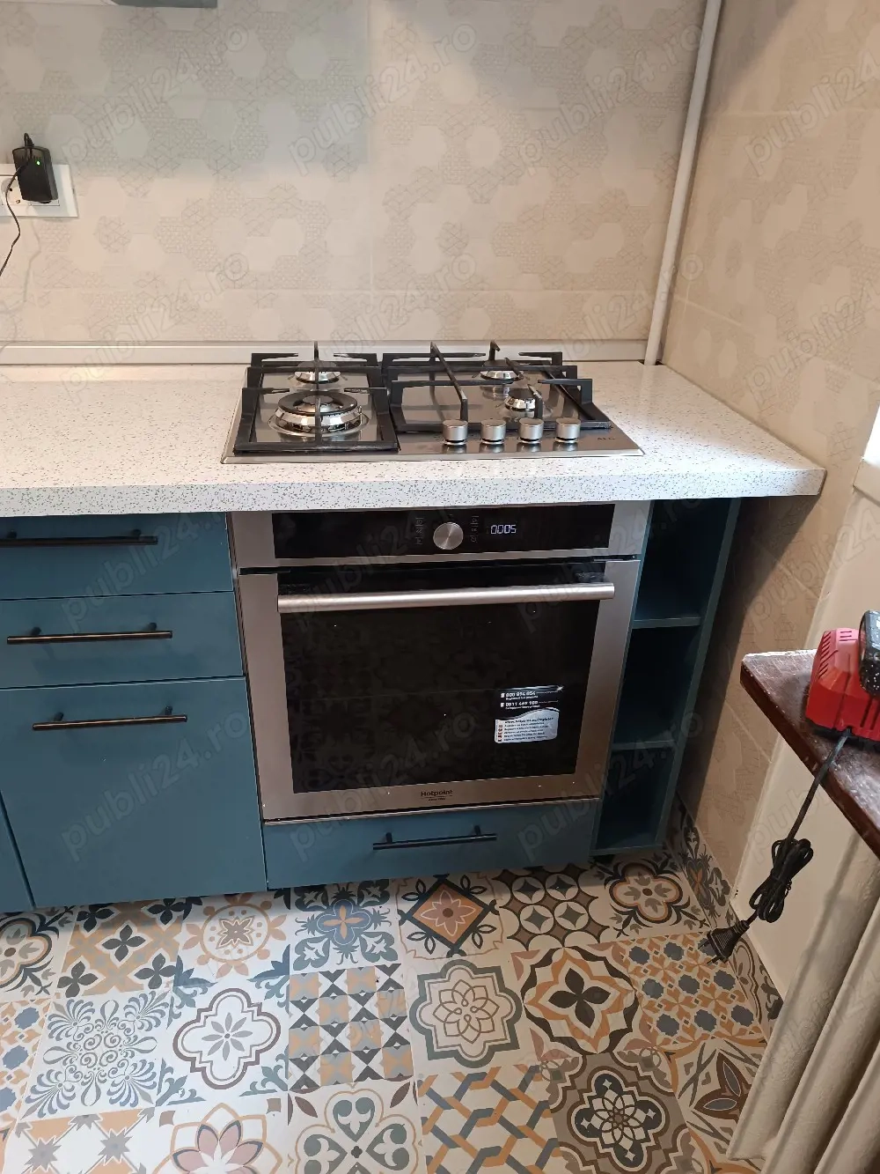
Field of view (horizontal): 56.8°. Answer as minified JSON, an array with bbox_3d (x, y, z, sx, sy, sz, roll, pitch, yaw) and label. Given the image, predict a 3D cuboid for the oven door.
[{"bbox_3d":[0.003,0.187,1.297,0.595,0.479,0.080,-2,30,-7],"label":"oven door"}]

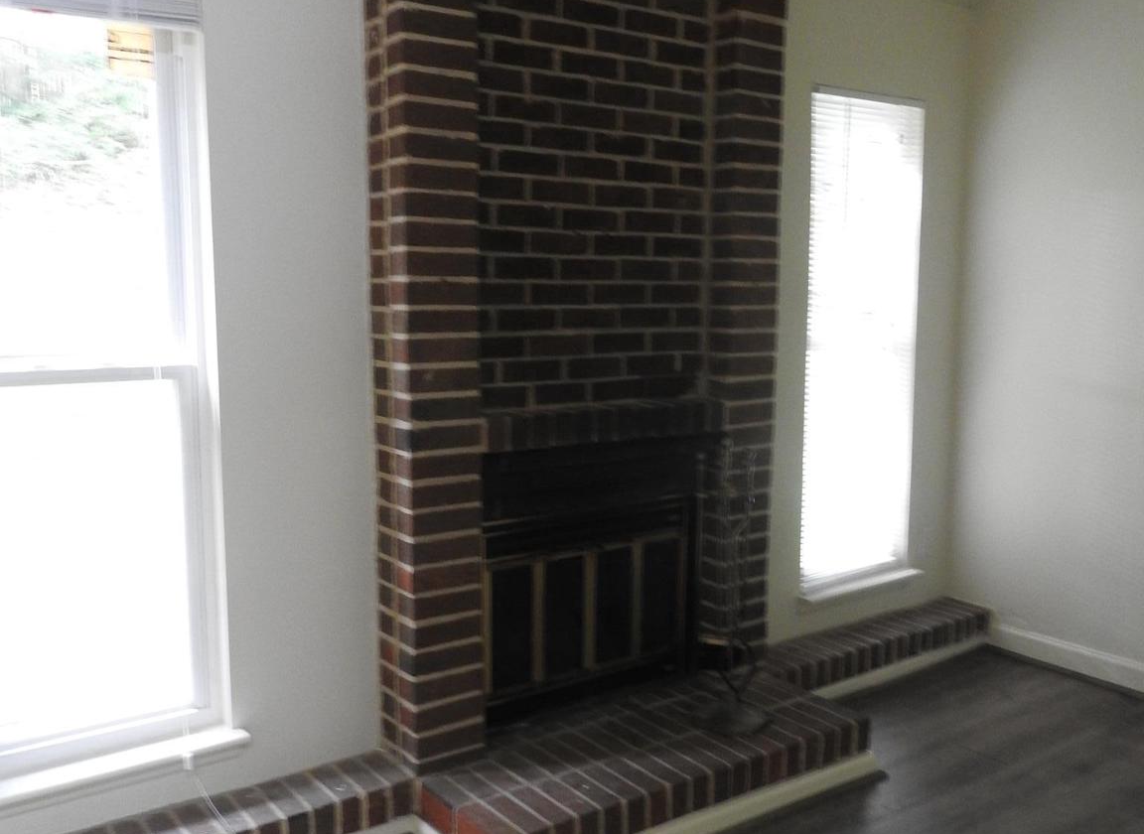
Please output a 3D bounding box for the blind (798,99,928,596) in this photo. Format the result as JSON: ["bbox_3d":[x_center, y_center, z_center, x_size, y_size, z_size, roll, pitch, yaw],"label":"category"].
[{"bbox_3d":[1.002,-0.253,3.732,0.586,1.703,0.097,-5,9,-35],"label":"blind"}]

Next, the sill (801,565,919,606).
[{"bbox_3d":[1.044,0.601,3.828,0.648,0.036,0.107,-5,9,-35],"label":"sill"}]

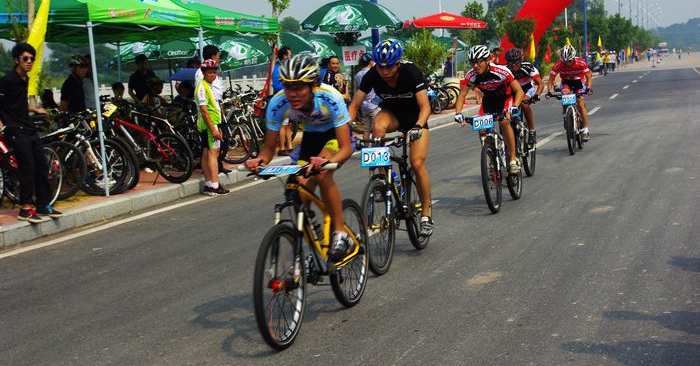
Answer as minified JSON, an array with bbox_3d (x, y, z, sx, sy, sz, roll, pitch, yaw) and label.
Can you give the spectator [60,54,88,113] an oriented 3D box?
[{"bbox_3d":[-3.783,-0.948,16.300,0.360,1.650,0.480,-1,6,26],"label":"spectator"}]

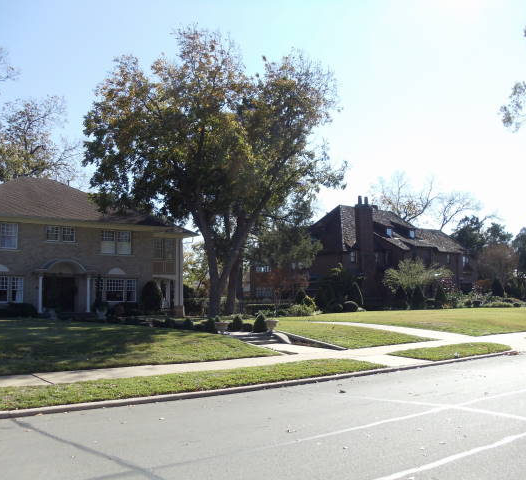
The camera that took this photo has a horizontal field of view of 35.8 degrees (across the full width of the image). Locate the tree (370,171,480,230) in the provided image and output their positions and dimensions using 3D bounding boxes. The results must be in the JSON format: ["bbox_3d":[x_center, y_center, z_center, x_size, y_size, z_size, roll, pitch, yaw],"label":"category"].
[{"bbox_3d":[20.906,-0.249,105.308,14.240,17.660,12.500,-1,-4,11],"label":"tree"}]

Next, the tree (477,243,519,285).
[{"bbox_3d":[26.049,3.586,89.982,4.650,6.640,4.500,-1,-4,16],"label":"tree"}]

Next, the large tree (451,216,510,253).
[{"bbox_3d":[27.806,2.493,104.000,7.670,10.990,7.670,0,-4,0],"label":"large tree"}]

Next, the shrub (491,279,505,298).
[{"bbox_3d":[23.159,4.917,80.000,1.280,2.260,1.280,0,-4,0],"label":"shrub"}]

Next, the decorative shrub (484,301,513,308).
[{"bbox_3d":[21.355,5.849,73.769,2.720,0.720,1.700,-1,-4,16],"label":"decorative shrub"}]

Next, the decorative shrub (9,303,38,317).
[{"bbox_3d":[-13.788,4.001,46.832,1.610,0.800,1.200,1,-4,-16],"label":"decorative shrub"}]

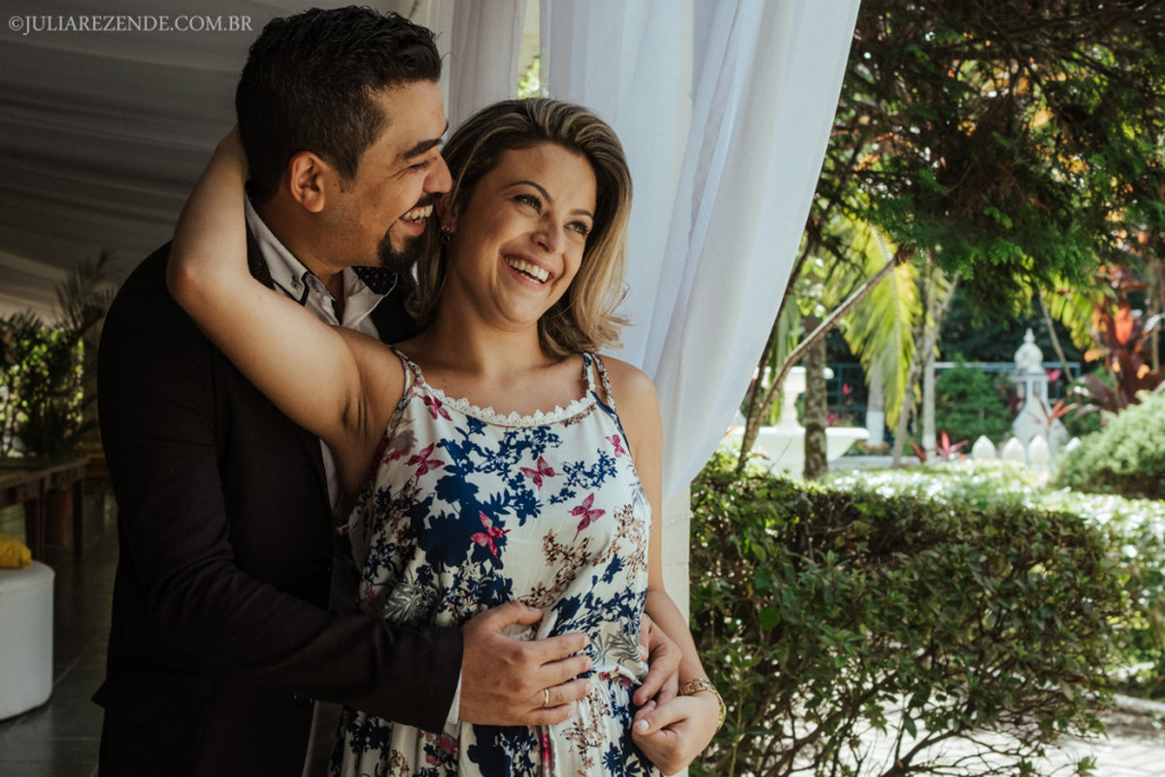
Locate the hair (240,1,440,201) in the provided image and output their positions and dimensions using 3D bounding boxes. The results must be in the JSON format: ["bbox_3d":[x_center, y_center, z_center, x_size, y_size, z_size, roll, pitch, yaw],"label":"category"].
[{"bbox_3d":[-0.255,-0.296,1.180,0.210,0.200,0.170,8,4,24],"label":"hair"}]

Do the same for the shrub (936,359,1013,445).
[{"bbox_3d":[4.899,0.176,14.200,1.020,1.120,1.000,0,1,0],"label":"shrub"}]

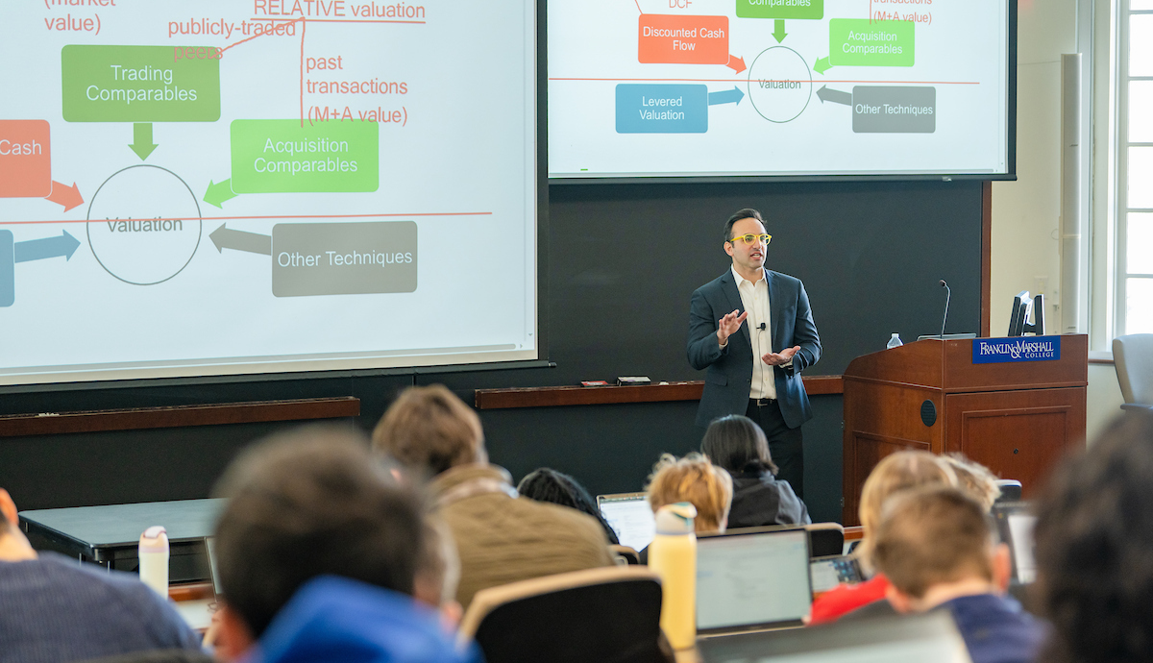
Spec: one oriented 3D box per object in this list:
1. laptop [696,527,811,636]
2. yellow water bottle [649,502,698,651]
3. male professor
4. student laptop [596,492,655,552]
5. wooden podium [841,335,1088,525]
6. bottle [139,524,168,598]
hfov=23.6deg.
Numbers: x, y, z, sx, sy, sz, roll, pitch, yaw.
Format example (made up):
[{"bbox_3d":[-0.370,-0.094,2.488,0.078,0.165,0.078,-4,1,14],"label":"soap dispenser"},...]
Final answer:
[{"bbox_3d":[0.406,0.523,5.516,0.286,0.219,0.236,-2,5,-29],"label":"laptop"},{"bbox_3d":[0.192,0.484,5.490,0.096,0.291,0.096,0,4,0],"label":"yellow water bottle"},{"bbox_3d":[0.726,0.399,11.314,0.530,1.780,0.430,-1,4,-15],"label":"male professor"},{"bbox_3d":[0.255,0.620,8.331,0.292,0.215,0.279,-2,5,-28],"label":"student laptop"},{"bbox_3d":[1.720,0.590,12.261,0.770,1.180,0.770,-2,5,-28],"label":"wooden podium"},{"bbox_3d":[-1.120,0.649,7.309,0.077,0.264,0.077,-1,4,-20],"label":"bottle"}]

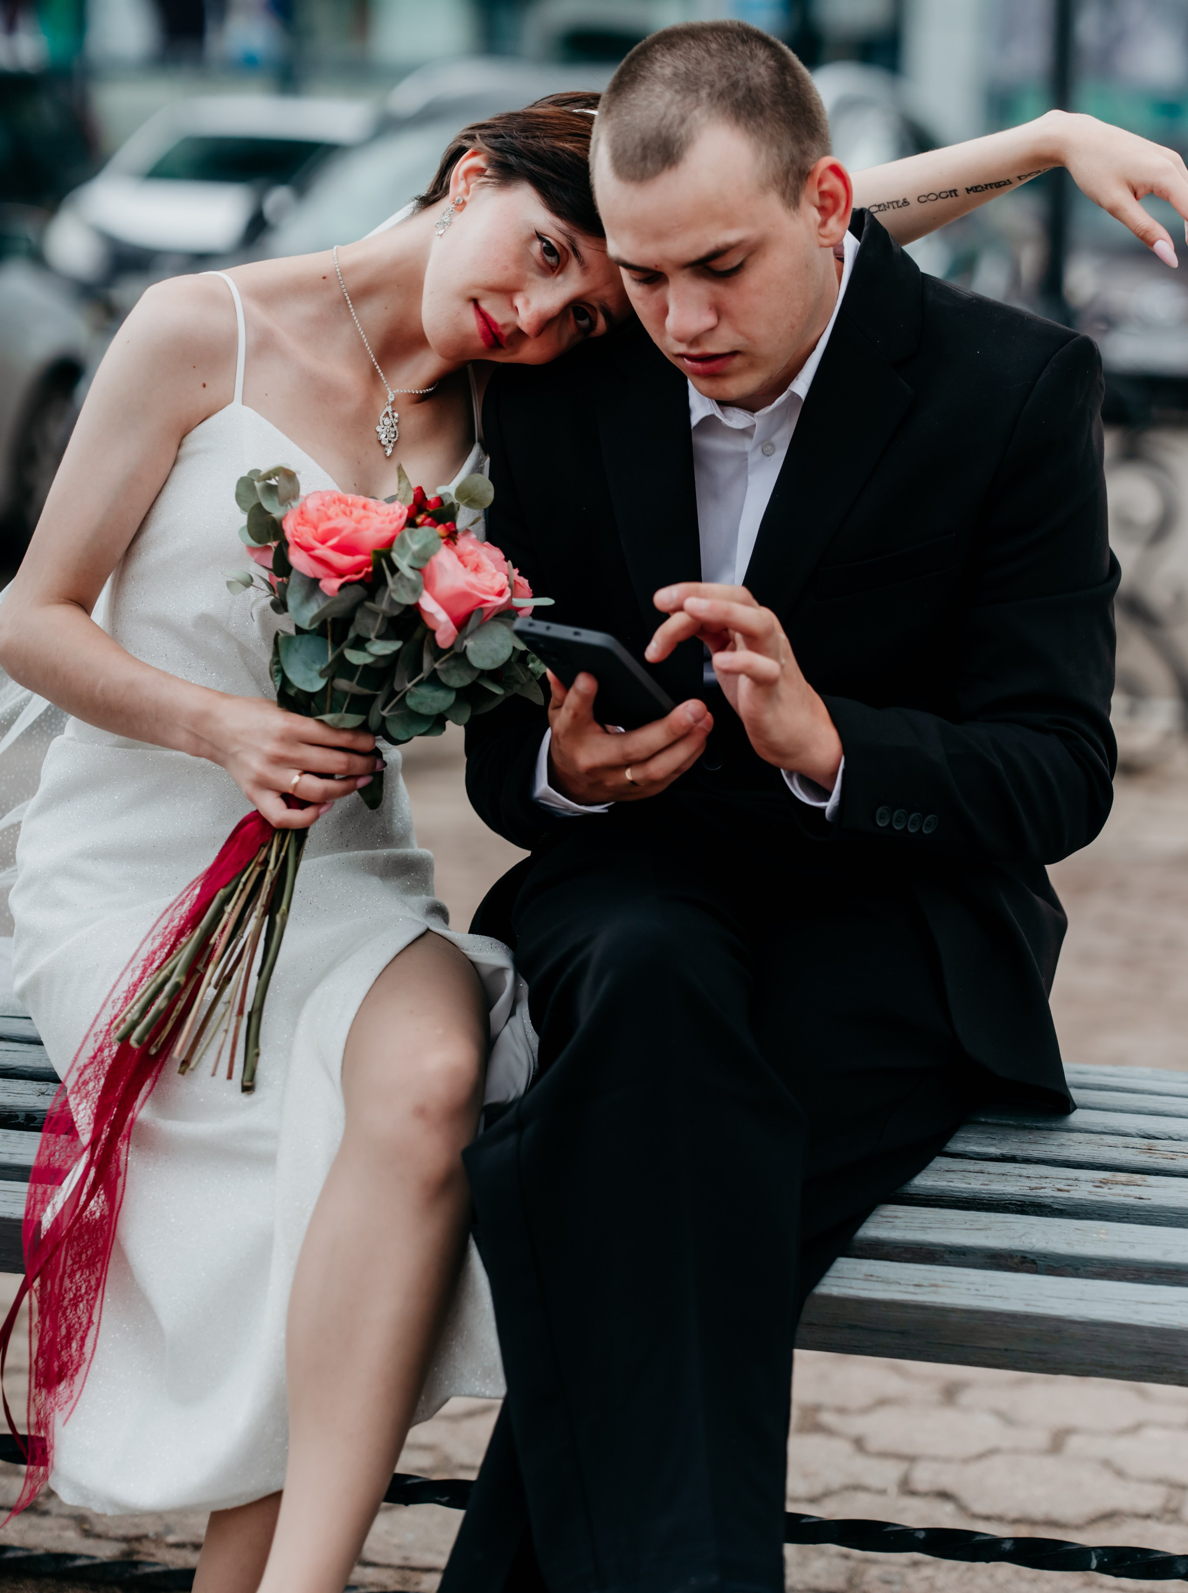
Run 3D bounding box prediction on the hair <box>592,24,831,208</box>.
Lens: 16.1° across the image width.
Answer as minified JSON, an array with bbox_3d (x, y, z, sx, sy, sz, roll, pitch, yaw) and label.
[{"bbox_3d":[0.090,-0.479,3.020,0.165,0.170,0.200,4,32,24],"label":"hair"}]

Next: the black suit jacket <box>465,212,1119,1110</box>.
[{"bbox_3d":[0.144,-0.104,3.060,0.480,0.630,0.400,3,9,18],"label":"black suit jacket"}]

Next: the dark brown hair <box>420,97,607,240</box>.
[{"bbox_3d":[-0.019,-0.451,3.120,0.180,0.175,0.195,-29,25,-2],"label":"dark brown hair"}]

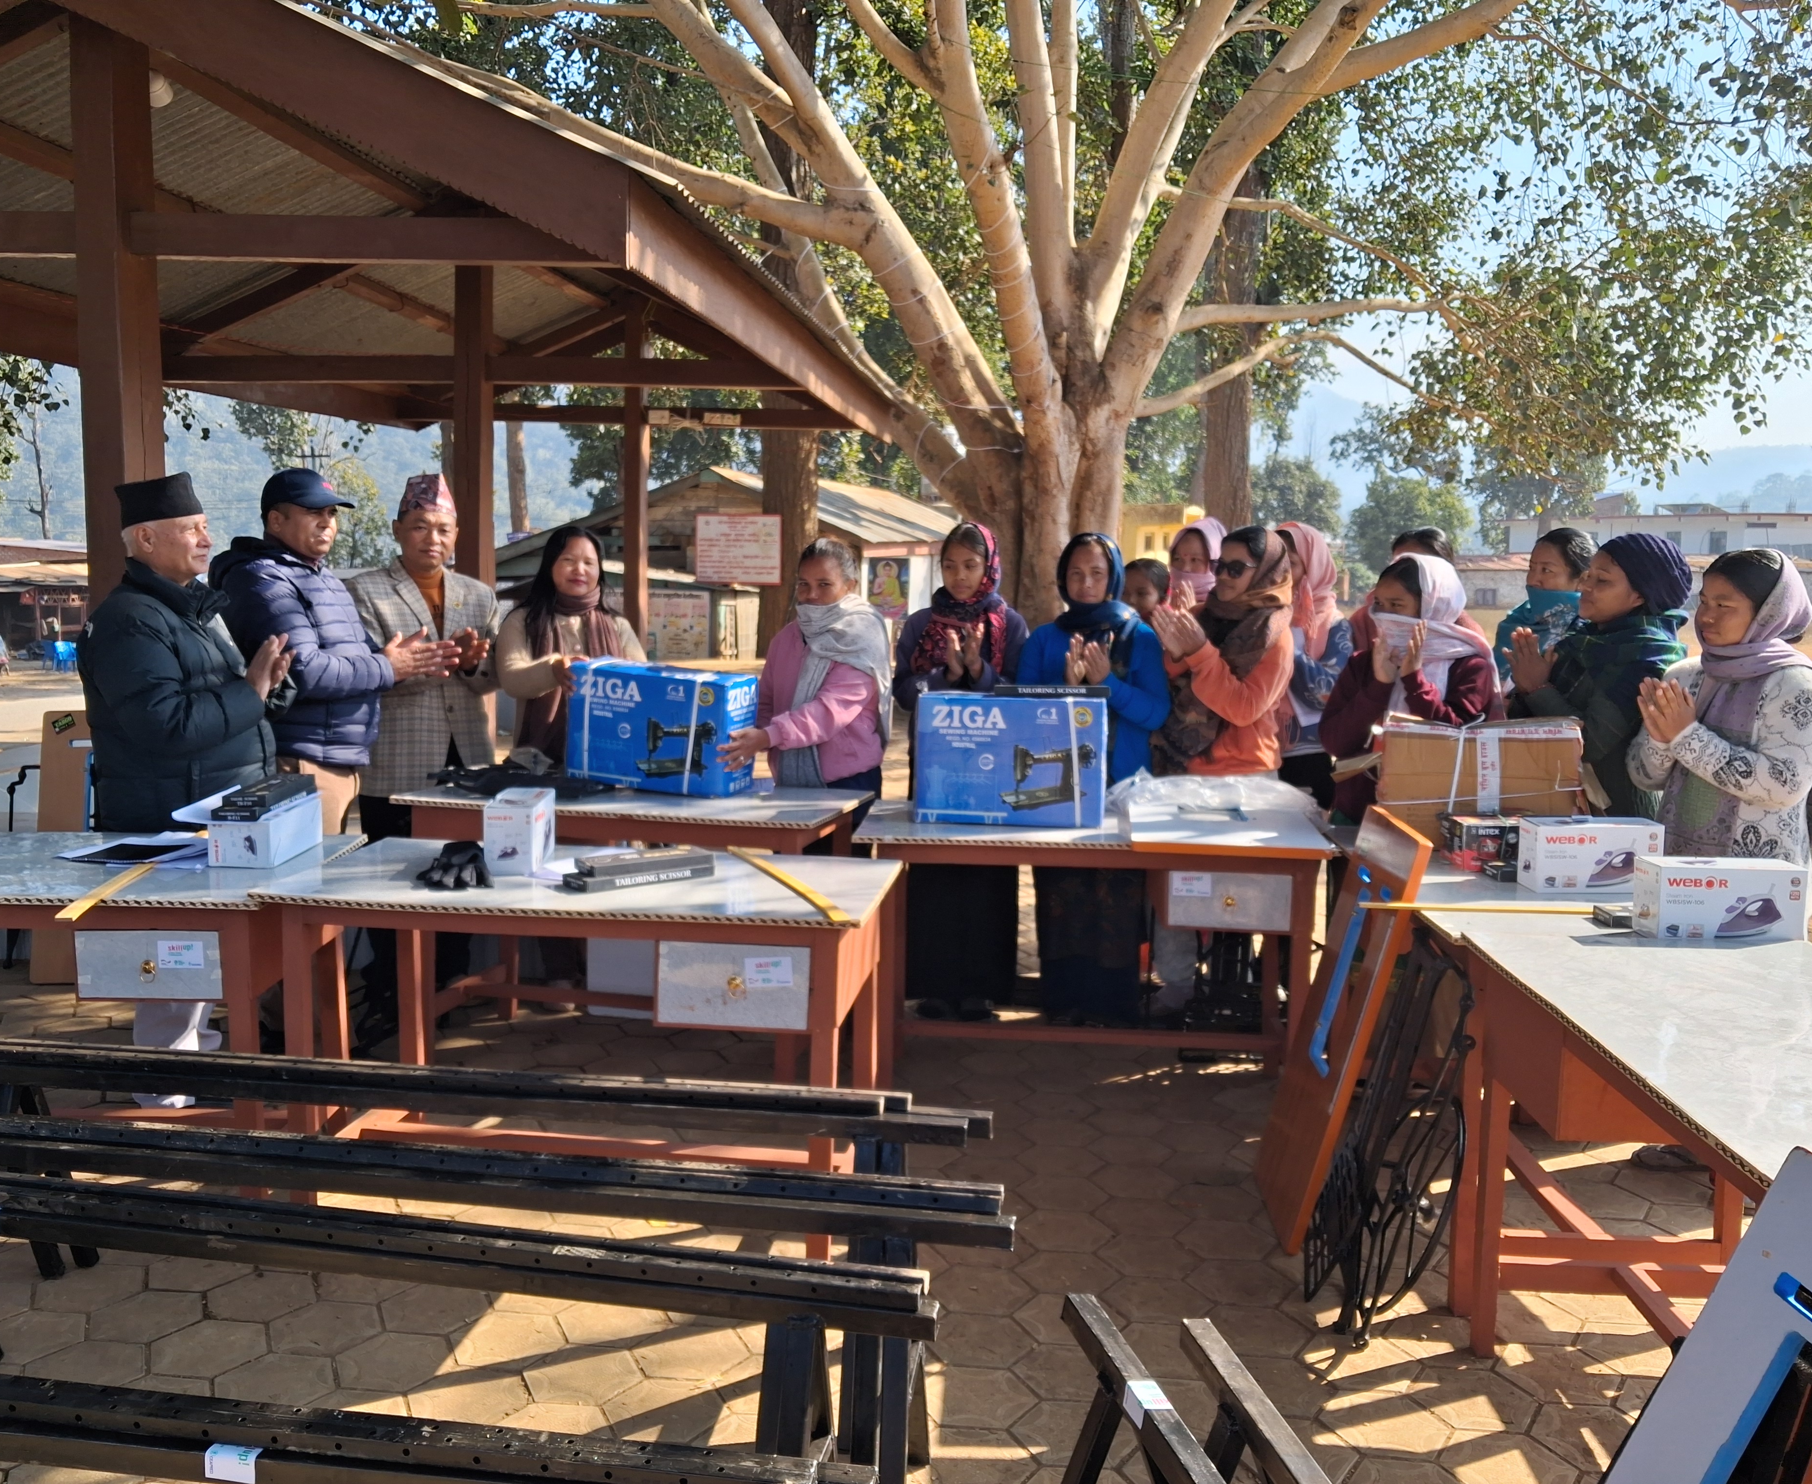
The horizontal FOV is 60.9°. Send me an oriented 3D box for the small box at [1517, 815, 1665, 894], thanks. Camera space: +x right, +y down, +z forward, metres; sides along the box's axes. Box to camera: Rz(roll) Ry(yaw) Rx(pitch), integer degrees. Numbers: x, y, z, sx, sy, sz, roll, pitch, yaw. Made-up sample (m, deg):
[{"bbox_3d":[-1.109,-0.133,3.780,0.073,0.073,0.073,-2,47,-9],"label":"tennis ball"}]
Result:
[{"bbox_3d":[1.523,0.251,3.430,0.290,0.140,0.100,1,6,-9],"label":"small box"}]

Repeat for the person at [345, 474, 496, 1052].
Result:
[{"bbox_3d":[-1.408,0.065,4.484,0.490,1.668,0.380,-1,6,-18],"label":"person"}]

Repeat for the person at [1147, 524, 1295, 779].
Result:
[{"bbox_3d":[1.011,0.098,4.958,0.420,1.590,0.460,-4,8,-40],"label":"person"}]

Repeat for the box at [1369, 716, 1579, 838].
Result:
[{"bbox_3d":[1.440,0.112,3.944,0.470,0.305,0.250,3,6,11],"label":"box"}]

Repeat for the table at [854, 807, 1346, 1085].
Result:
[{"bbox_3d":[0.469,0.596,4.184,1.200,0.760,0.640,2,6,3],"label":"table"}]

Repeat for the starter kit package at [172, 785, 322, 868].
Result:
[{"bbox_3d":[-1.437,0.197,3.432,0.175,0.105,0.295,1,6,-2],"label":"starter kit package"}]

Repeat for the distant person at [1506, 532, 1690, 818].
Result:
[{"bbox_3d":[1.907,0.220,4.245,0.460,1.574,0.500,-2,7,-30],"label":"distant person"}]

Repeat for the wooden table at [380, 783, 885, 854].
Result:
[{"bbox_3d":[-0.773,0.542,4.441,1.220,0.760,0.610,3,6,11],"label":"wooden table"}]

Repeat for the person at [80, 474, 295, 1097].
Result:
[{"bbox_3d":[-1.883,0.122,4.029,0.460,1.625,0.520,4,6,20],"label":"person"}]

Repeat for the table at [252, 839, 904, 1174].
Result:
[{"bbox_3d":[-0.657,0.664,3.299,1.200,0.760,0.640,2,6,5],"label":"table"}]

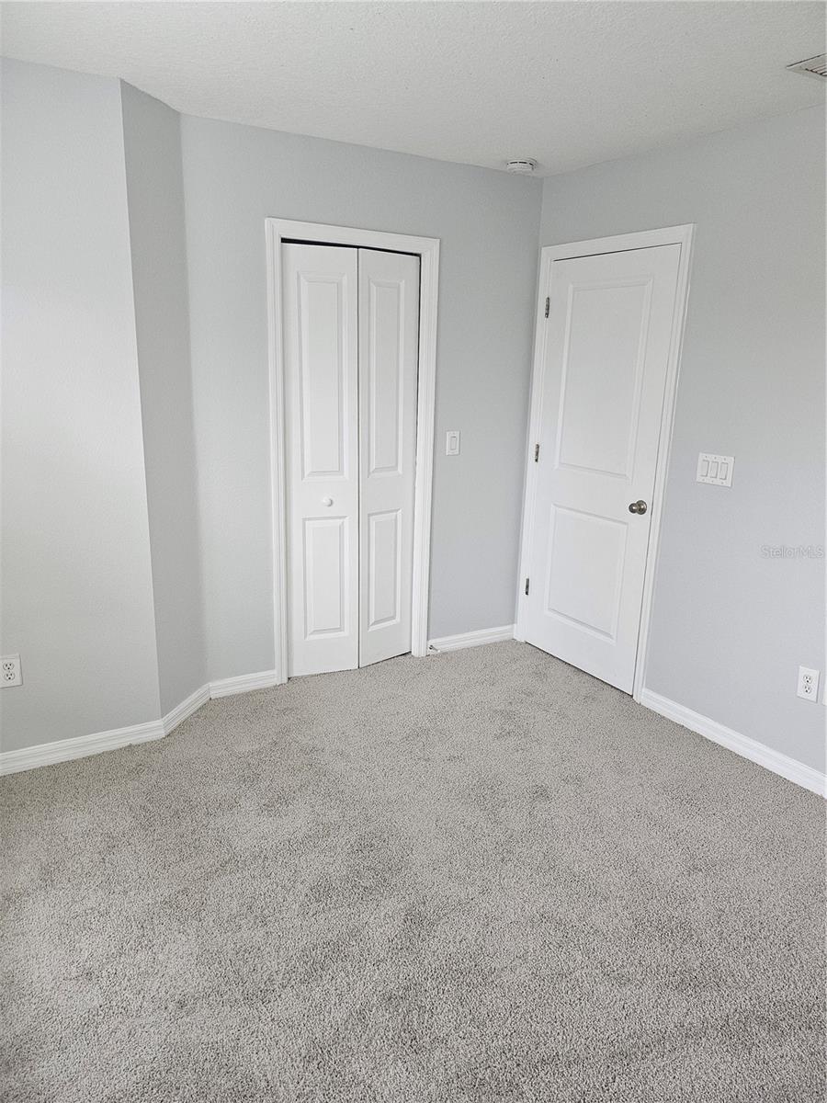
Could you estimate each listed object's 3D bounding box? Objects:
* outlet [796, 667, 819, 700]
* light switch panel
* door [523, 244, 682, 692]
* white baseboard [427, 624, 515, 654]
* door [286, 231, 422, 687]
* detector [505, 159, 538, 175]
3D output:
[{"bbox_3d":[1.483,0.499,2.875,0.009,0.117,0.073,-7,17,-30],"label":"outlet"},{"bbox_3d":[1.232,-0.334,3.128,0.010,0.117,0.165,-7,17,-30],"label":"light switch panel"},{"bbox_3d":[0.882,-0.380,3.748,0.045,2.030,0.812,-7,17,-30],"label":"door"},{"bbox_3d":[0.330,0.489,4.252,0.582,0.088,0.015,-7,17,-30],"label":"white baseboard"},{"bbox_3d":[-0.277,-0.384,3.675,0.700,1.995,0.110,-7,17,-30],"label":"door"},{"bbox_3d":[0.497,-1.768,3.531,0.142,0.045,0.142,1,15,0],"label":"detector"}]

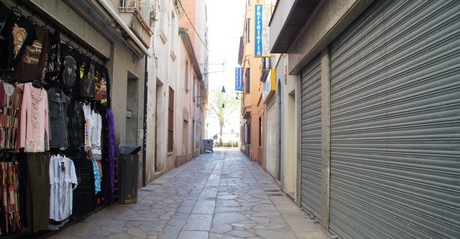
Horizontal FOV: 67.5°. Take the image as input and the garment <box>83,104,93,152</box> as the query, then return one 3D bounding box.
[{"bbox_3d":[-2.226,0.156,5.416,0.130,0.774,0.380,1,-4,-1],"label":"garment"}]

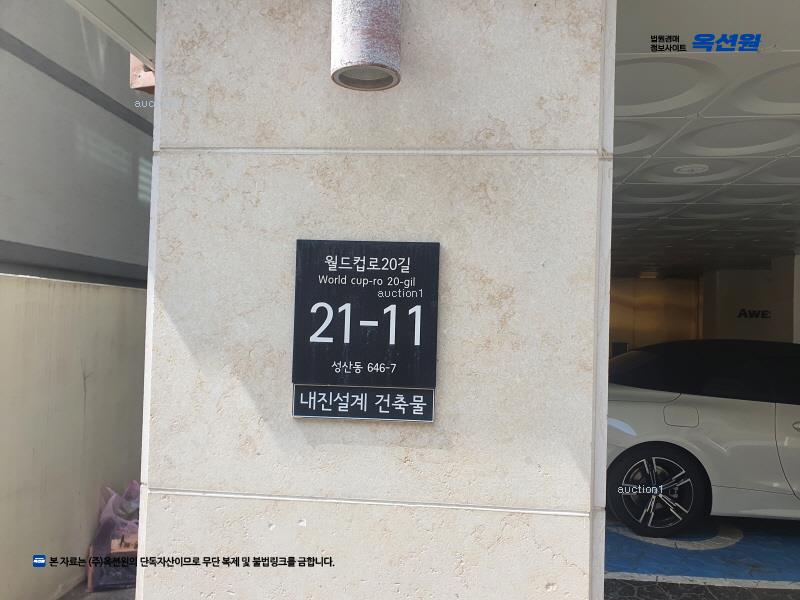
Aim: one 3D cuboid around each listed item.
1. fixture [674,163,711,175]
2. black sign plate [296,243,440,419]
[{"bbox_3d":[1.533,-0.688,3.160,0.190,0.030,0.190,2,-1,7],"label":"fixture"},{"bbox_3d":[-0.058,0.052,1.037,0.245,0.304,0.020,2,-1,5],"label":"black sign plate"}]

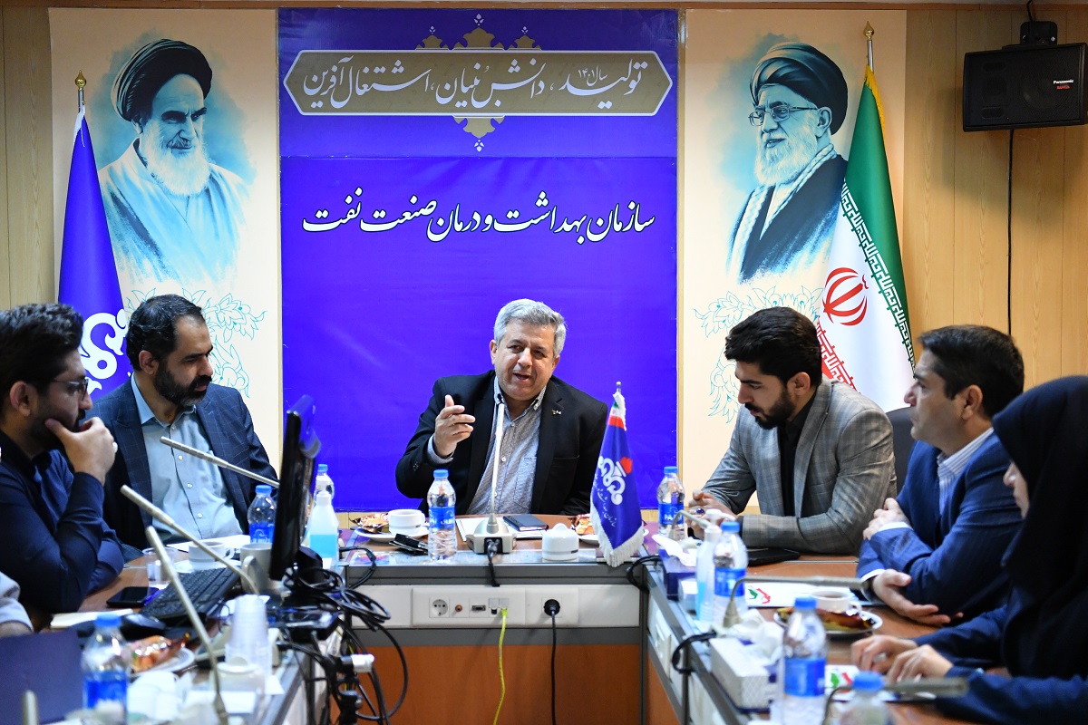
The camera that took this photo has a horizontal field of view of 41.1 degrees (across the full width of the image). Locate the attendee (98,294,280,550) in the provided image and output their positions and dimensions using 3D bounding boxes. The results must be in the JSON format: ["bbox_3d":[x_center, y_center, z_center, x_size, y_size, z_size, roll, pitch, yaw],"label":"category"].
[{"bbox_3d":[-0.833,0.473,3.568,0.540,1.280,0.720,-2,4,-29],"label":"attendee"}]

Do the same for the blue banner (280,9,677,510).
[{"bbox_3d":[-0.226,-0.348,5.039,1.389,1.745,0.020,0,3,-1],"label":"blue banner"}]

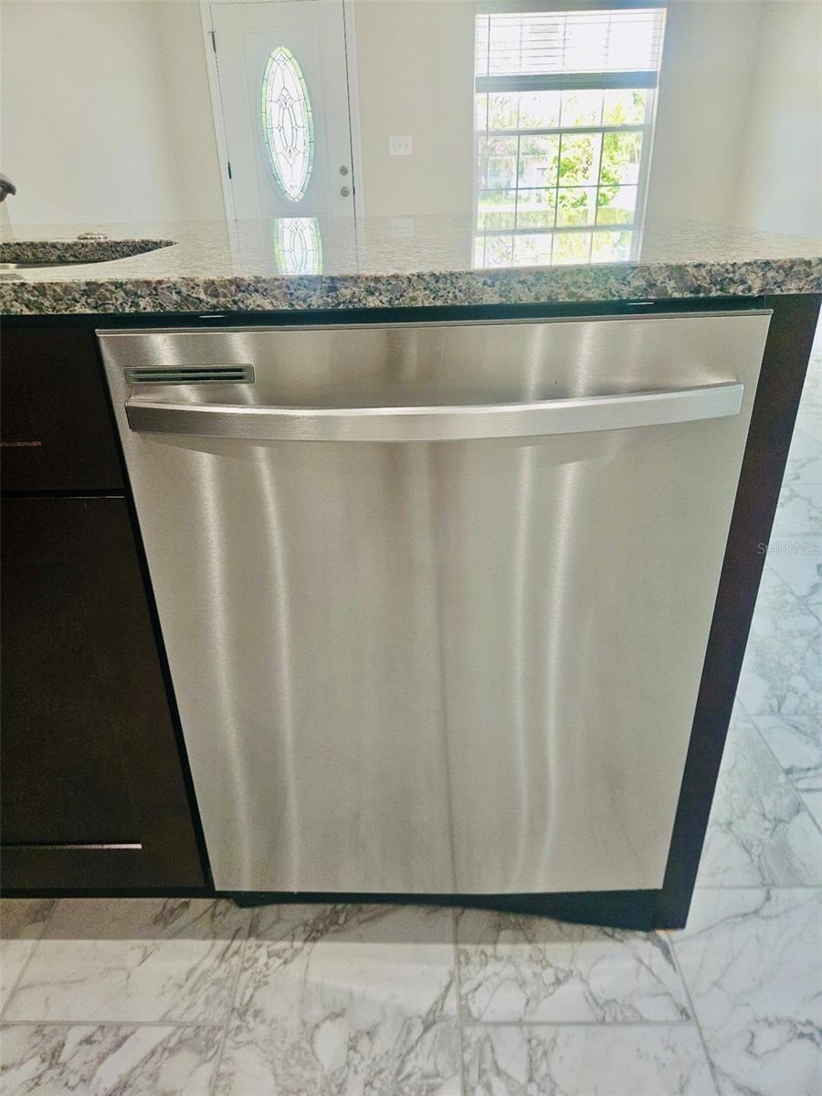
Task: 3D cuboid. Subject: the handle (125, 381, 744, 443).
[{"bbox_3d":[0.018,-0.121,0.657,0.565,0.028,0.060,-1,27,1],"label":"handle"}]

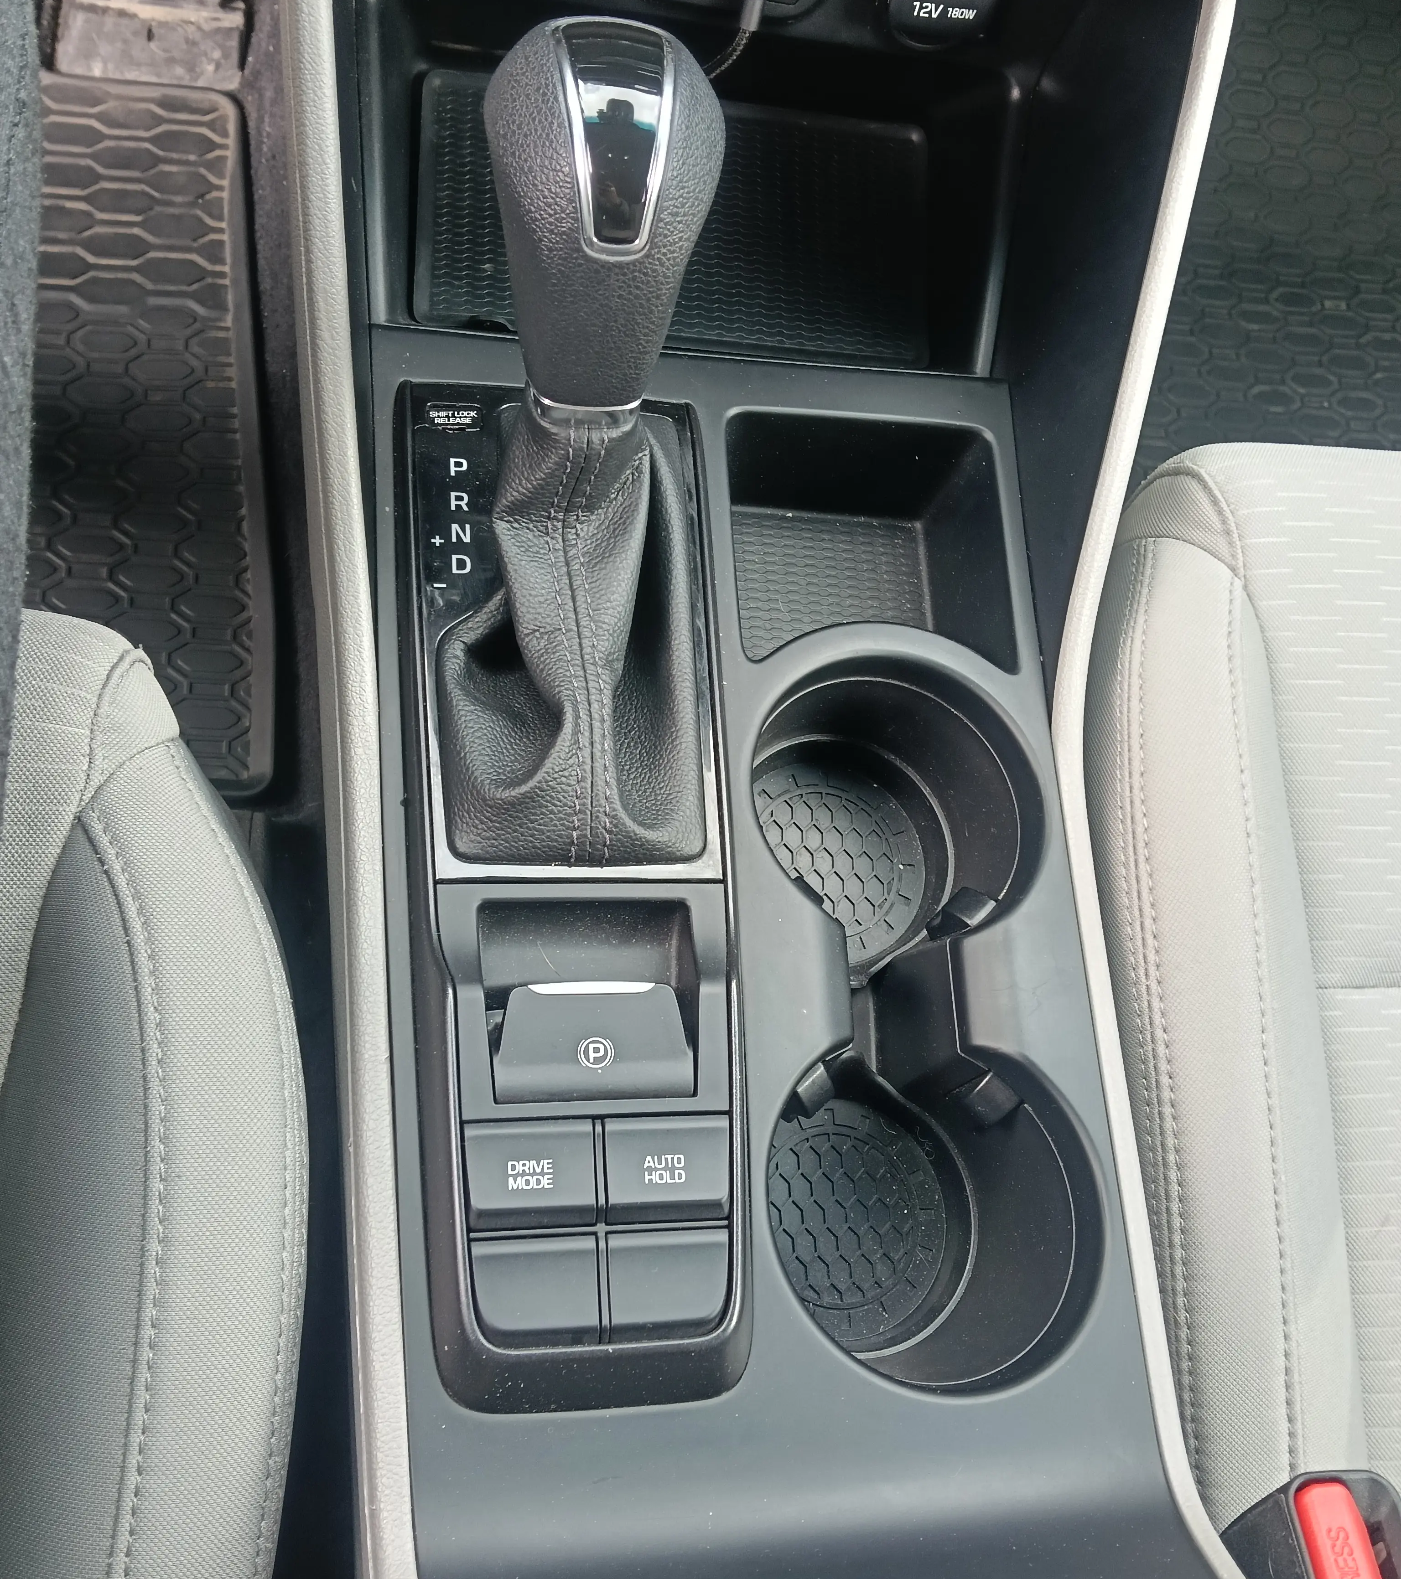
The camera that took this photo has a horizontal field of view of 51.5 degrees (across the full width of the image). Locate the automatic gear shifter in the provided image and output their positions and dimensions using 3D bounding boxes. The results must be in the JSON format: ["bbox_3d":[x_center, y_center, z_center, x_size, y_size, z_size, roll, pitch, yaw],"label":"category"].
[{"bbox_3d":[-0.021,-0.079,0.344,0.072,0.149,0.149,1,67,-14],"label":"automatic gear shifter"}]

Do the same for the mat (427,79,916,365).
[{"bbox_3d":[-0.005,-0.188,0.482,0.173,0.006,0.090,1,82,-14],"label":"mat"}]

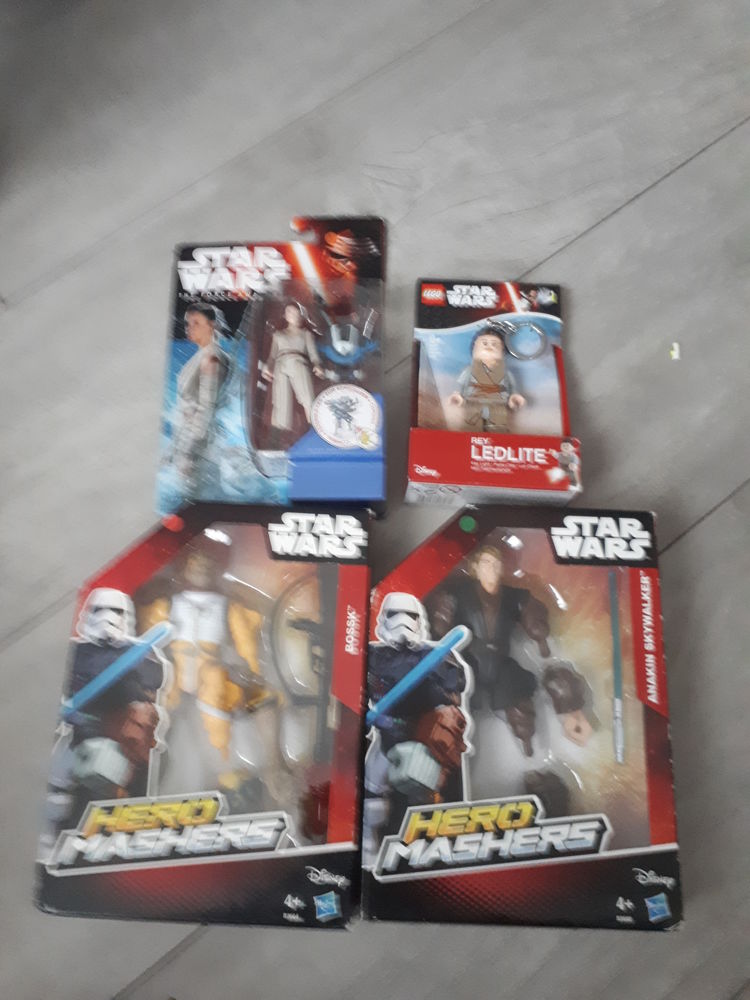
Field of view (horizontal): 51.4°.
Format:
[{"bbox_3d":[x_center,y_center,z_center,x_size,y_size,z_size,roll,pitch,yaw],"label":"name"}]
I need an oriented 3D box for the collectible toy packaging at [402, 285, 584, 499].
[{"bbox_3d":[0.073,-0.076,0.481,0.098,0.039,0.152,2,75,1],"label":"collectible toy packaging"}]

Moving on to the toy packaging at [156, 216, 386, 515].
[{"bbox_3d":[-0.064,-0.097,0.487,0.142,0.037,0.209,0,75,0],"label":"toy packaging"}]

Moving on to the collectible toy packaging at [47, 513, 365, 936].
[{"bbox_3d":[-0.083,0.109,0.424,0.153,0.054,0.206,2,75,1],"label":"collectible toy packaging"}]

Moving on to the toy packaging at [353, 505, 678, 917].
[{"bbox_3d":[0.073,0.110,0.424,0.153,0.054,0.206,2,75,0],"label":"toy packaging"}]

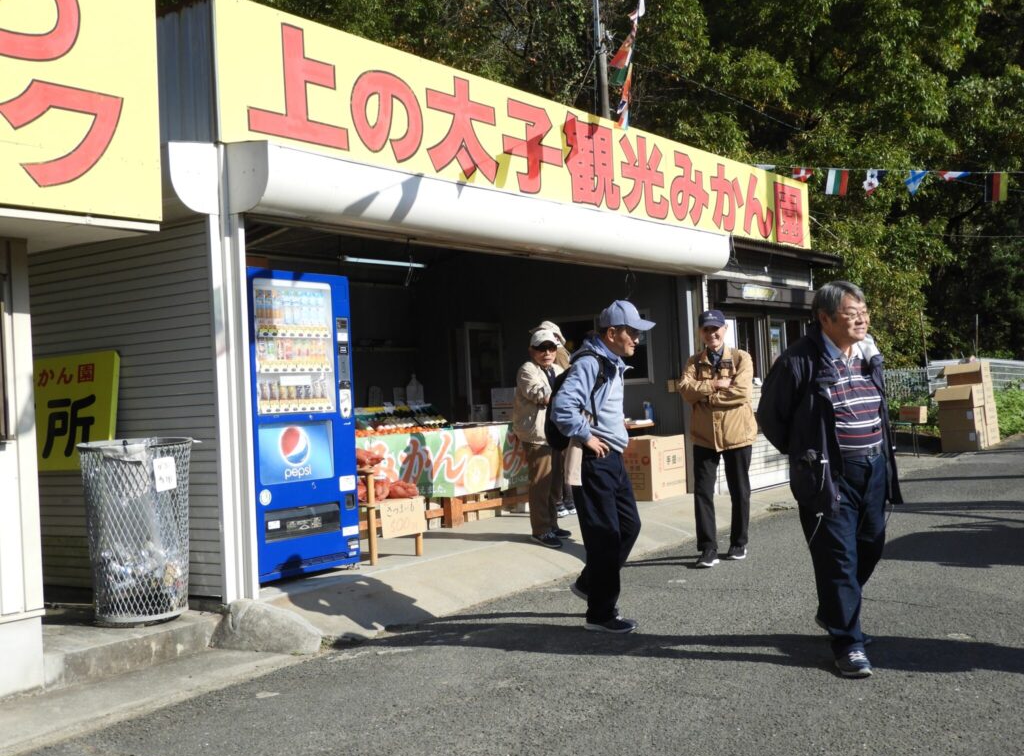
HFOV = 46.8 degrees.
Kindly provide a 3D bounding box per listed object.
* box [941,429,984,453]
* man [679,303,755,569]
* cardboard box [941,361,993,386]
[{"bbox_3d":[5.762,0.810,15.100,0.440,0.280,0.410,-4,-2,36],"label":"box"},{"bbox_3d":[1.387,0.403,7.950,0.520,1.720,0.360,-3,-1,12],"label":"man"},{"bbox_3d":[6.005,-0.046,15.600,0.460,0.300,0.420,-4,-2,36],"label":"cardboard box"}]

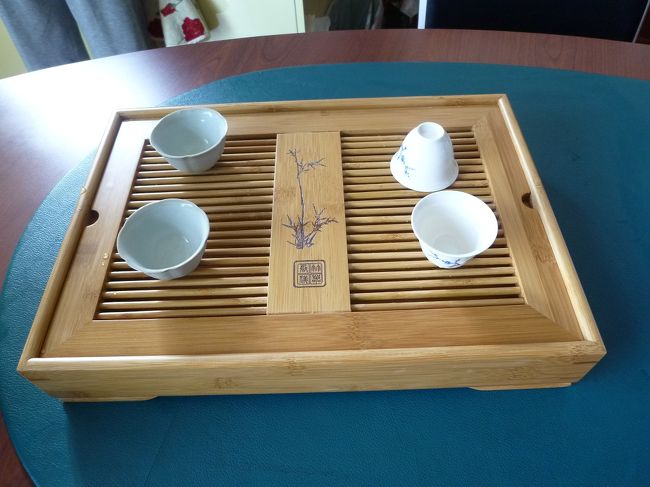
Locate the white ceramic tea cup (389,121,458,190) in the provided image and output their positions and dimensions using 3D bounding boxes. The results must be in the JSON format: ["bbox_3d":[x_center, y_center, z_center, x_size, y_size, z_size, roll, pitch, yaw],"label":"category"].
[{"bbox_3d":[0.089,-0.081,0.404,0.060,0.042,0.060,-1,54,2],"label":"white ceramic tea cup"}]

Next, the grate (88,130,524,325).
[{"bbox_3d":[-0.014,-0.025,0.401,0.313,0.012,0.194,-2,54,1],"label":"grate"}]

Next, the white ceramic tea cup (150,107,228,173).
[{"bbox_3d":[-0.118,-0.089,0.424,0.067,0.034,0.067,-2,54,1],"label":"white ceramic tea cup"}]

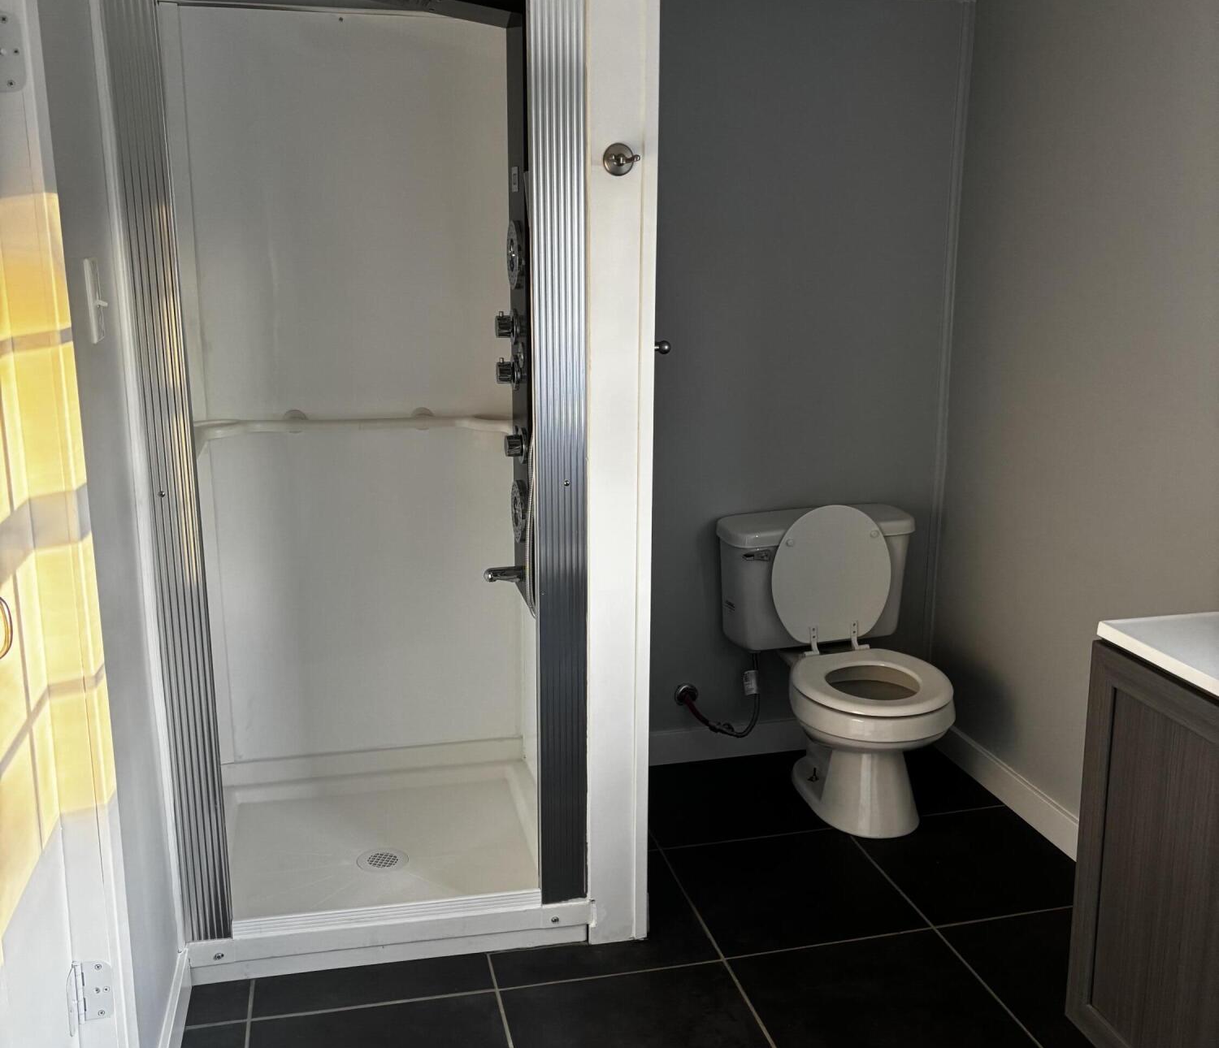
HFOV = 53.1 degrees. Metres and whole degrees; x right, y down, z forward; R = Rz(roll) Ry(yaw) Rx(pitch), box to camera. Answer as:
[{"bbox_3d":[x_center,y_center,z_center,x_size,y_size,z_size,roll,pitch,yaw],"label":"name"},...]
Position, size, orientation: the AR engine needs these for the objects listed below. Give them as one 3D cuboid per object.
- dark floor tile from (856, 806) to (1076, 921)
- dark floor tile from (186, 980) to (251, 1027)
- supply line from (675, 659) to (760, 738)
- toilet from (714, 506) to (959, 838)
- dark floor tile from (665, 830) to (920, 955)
[{"bbox_3d":[0.851,0.794,2.844,0.450,0.012,0.464,-3,14,-13],"label":"dark floor tile"},{"bbox_3d":[-0.729,0.907,2.286,0.114,0.012,0.128,-3,14,-13],"label":"dark floor tile"},{"bbox_3d":[0.297,0.464,3.273,0.215,0.225,0.140,-3,14,-13],"label":"supply line"},{"bbox_3d":[0.585,0.354,2.992,0.503,0.750,0.676,-3,14,-13],"label":"toilet"},{"bbox_3d":[0.401,0.810,2.712,0.457,0.012,0.457,-3,14,-13],"label":"dark floor tile"}]

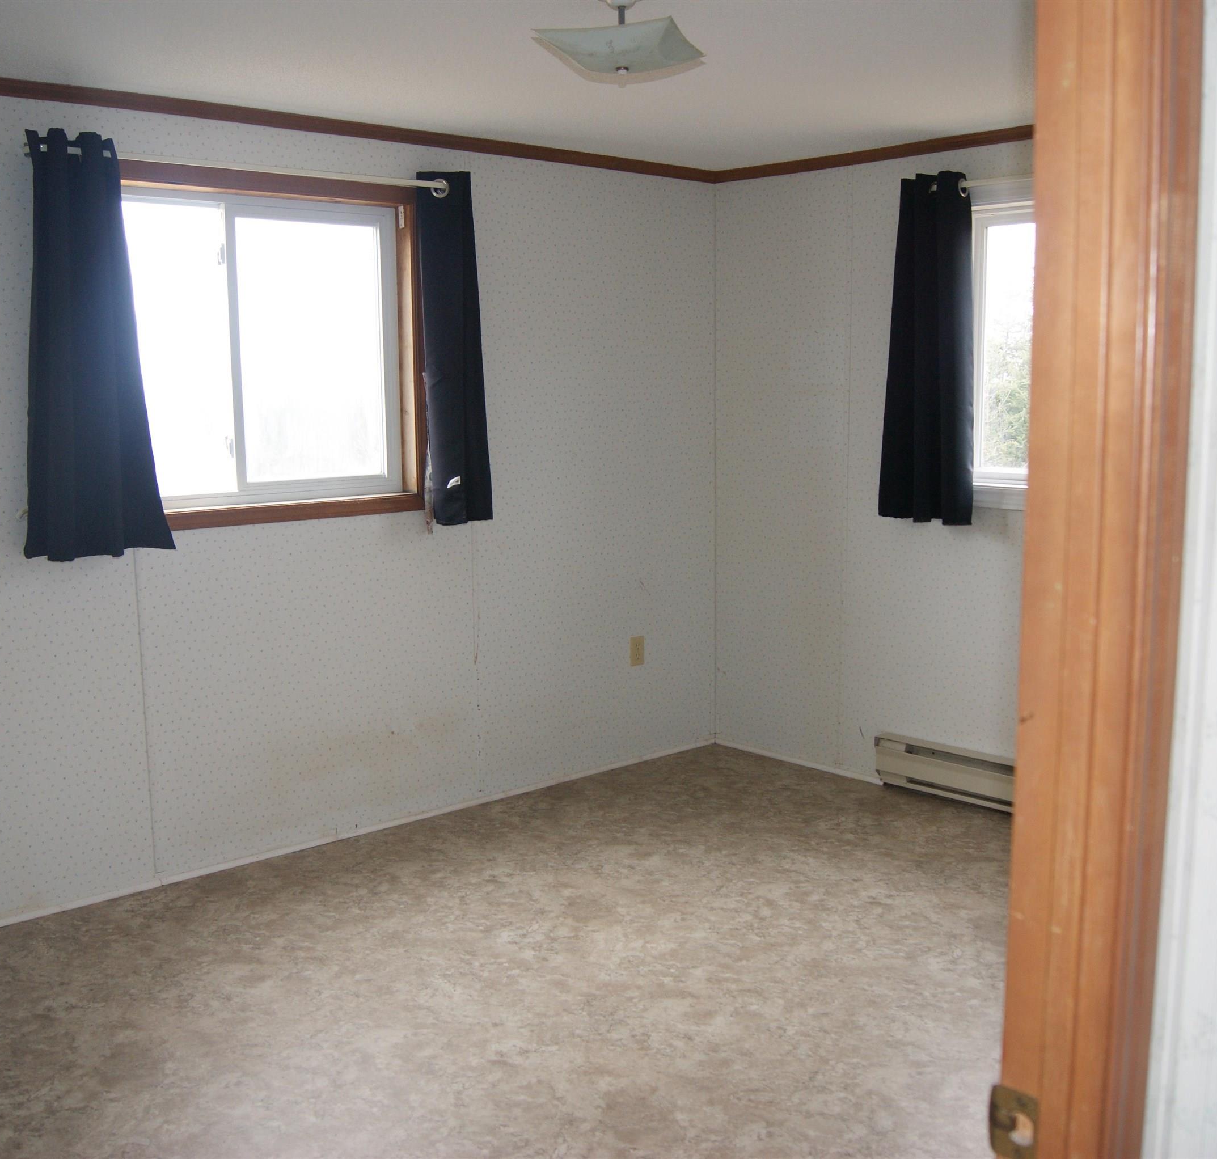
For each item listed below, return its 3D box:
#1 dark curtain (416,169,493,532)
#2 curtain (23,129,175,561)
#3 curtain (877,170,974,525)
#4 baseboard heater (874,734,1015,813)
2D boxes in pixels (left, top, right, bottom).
[{"bbox_3d":[-0.501,-0.767,4.373,0.270,1.160,0.100,-8,12,-41],"label":"dark curtain"},{"bbox_3d":[-1.391,-0.635,3.586,0.400,1.150,0.100,-8,12,-41],"label":"curtain"},{"bbox_3d":[1.086,-0.781,4.448,0.100,1.165,0.360,-8,12,-41],"label":"curtain"},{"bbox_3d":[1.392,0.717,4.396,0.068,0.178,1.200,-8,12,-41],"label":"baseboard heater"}]

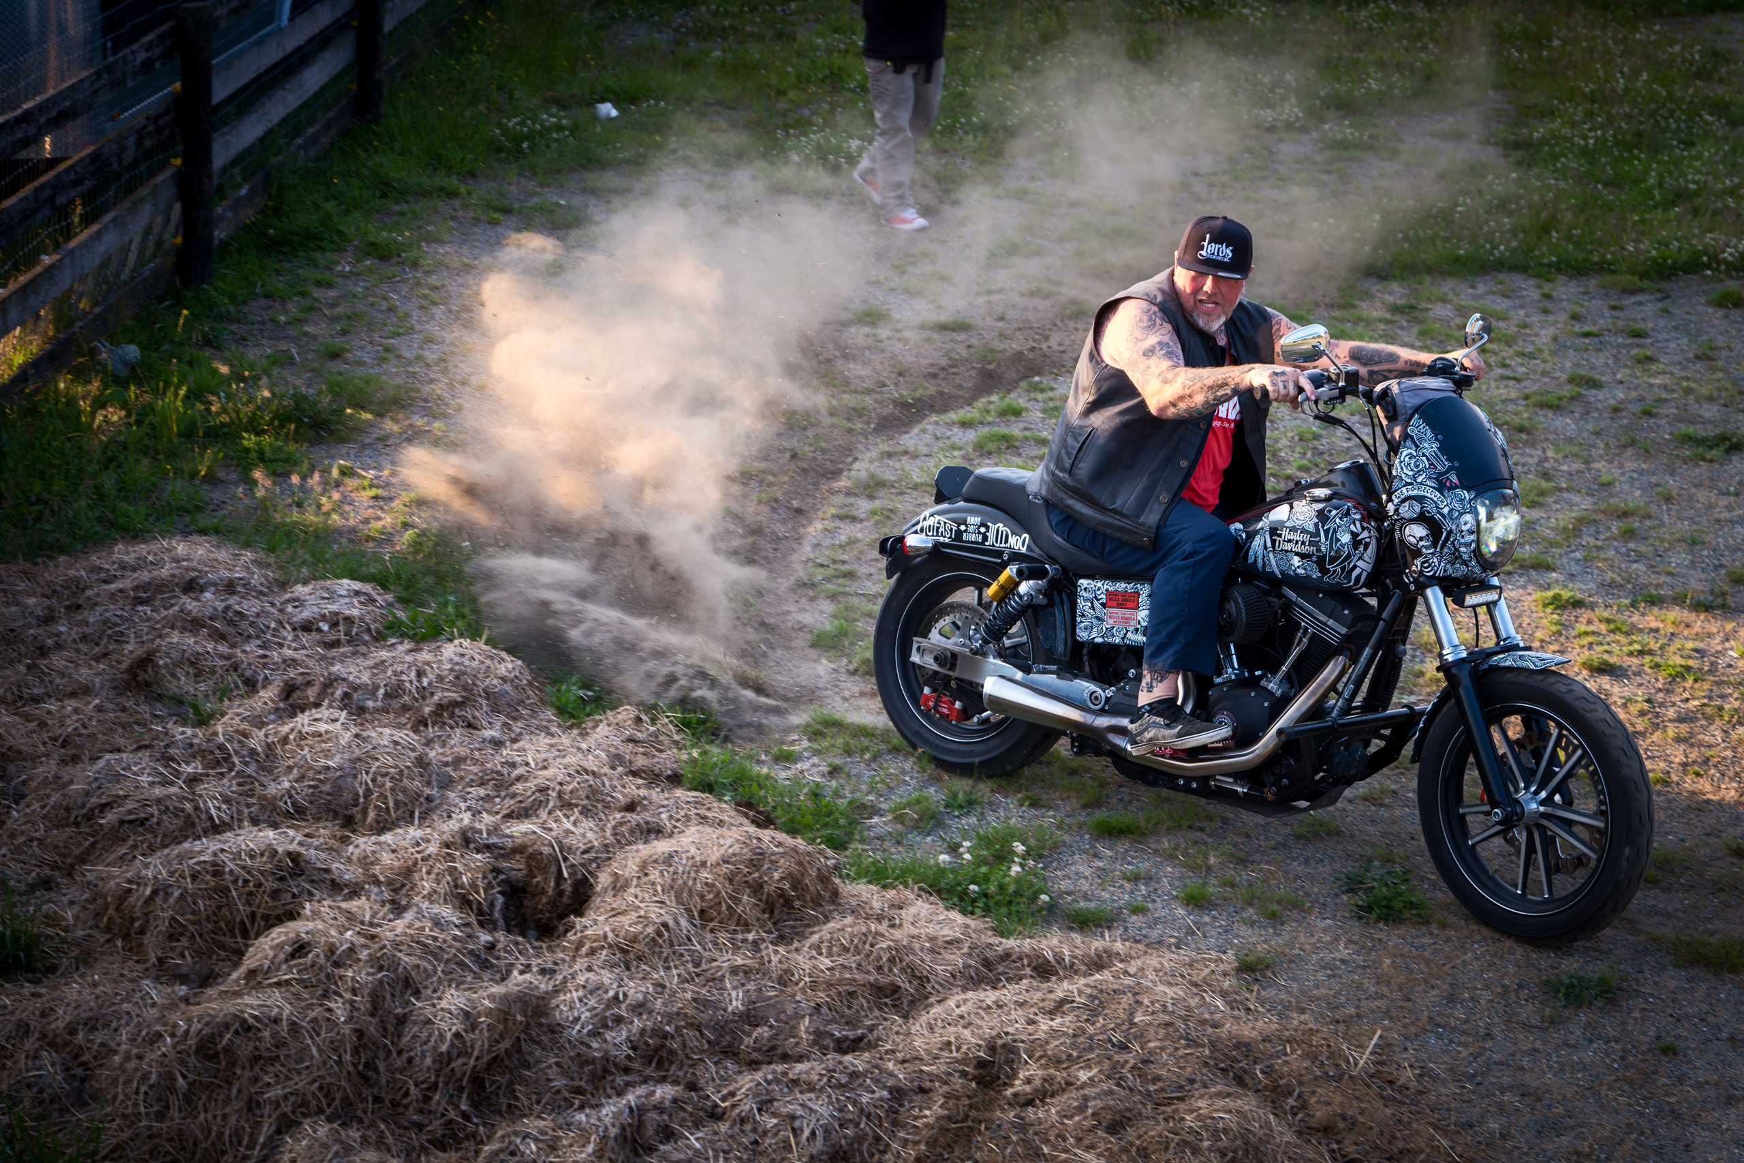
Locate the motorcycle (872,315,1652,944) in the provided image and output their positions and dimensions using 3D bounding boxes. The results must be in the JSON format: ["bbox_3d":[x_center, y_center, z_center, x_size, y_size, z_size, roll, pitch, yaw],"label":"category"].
[{"bbox_3d":[0.984,-0.004,8.156,2.290,1.430,0.900,15,16,33],"label":"motorcycle"}]

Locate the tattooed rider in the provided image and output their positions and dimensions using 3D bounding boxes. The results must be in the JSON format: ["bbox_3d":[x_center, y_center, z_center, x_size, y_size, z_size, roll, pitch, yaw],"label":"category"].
[{"bbox_3d":[0.893,-0.255,8.155,1.030,1.360,0.880,16,19,37],"label":"tattooed rider"}]

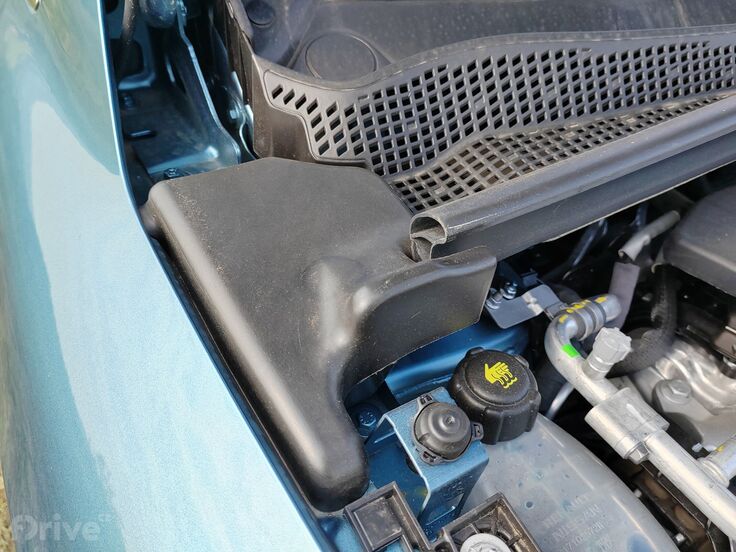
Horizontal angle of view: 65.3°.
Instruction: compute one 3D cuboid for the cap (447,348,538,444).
[{"bbox_3d":[0.086,0.078,0.392,0.062,0.033,0.062,1,45,-1],"label":"cap"}]

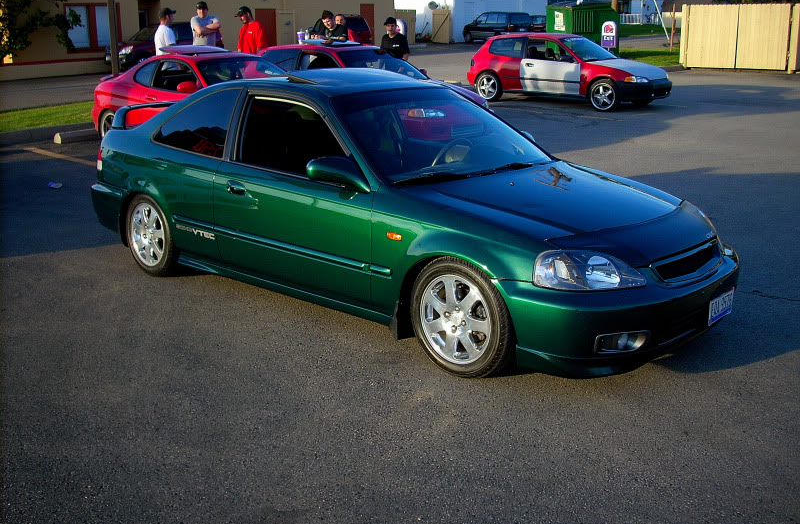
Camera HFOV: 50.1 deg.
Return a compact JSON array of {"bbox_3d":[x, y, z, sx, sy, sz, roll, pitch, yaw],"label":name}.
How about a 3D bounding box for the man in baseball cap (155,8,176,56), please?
[{"bbox_3d":[-3.538,-2.979,13.180,0.340,1.810,0.480,0,16,3],"label":"man in baseball cap"}]

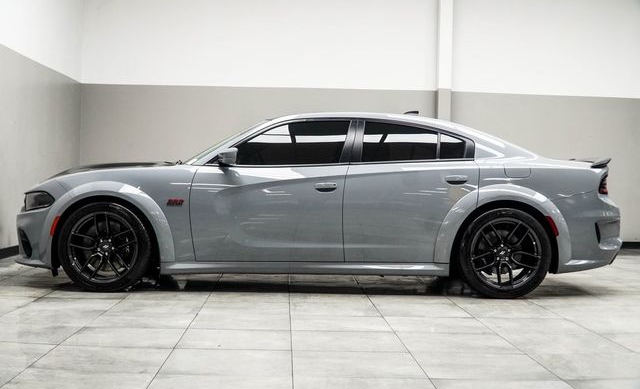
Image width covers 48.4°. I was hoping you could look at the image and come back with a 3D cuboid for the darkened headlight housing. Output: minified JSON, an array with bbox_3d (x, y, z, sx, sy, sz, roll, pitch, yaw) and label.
[{"bbox_3d":[-2.248,0.053,5.709,0.367,0.157,0.410,1,1,-1],"label":"darkened headlight housing"}]

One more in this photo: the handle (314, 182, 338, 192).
[{"bbox_3d":[0.050,-0.062,5.497,0.185,0.077,0.060,1,1,-1],"label":"handle"}]

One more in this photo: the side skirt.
[{"bbox_3d":[-0.115,0.570,5.505,2.214,0.108,0.130,1,1,-1],"label":"side skirt"}]

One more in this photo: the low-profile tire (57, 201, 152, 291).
[{"bbox_3d":[-1.642,0.400,5.564,0.706,0.698,0.300,1,1,-1],"label":"low-profile tire"}]

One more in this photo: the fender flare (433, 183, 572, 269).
[{"bbox_3d":[1.408,0.239,5.547,1.077,0.649,0.200,1,1,-1],"label":"fender flare"}]

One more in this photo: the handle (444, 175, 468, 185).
[{"bbox_3d":[1.057,-0.109,5.513,0.187,0.077,0.060,1,1,-1],"label":"handle"}]

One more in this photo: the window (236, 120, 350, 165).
[{"bbox_3d":[-0.210,-0.417,5.655,0.905,0.377,0.180,1,1,-1],"label":"window"}]

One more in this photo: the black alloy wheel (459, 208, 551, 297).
[{"bbox_3d":[1.414,0.449,5.631,0.706,0.698,0.300,1,1,-1],"label":"black alloy wheel"}]

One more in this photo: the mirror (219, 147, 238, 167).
[{"bbox_3d":[-0.702,-0.284,5.462,0.153,0.153,0.220,1,1,-1],"label":"mirror"}]

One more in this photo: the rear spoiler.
[{"bbox_3d":[2.221,-0.271,6.456,0.361,0.111,1.440,1,1,-1],"label":"rear spoiler"}]

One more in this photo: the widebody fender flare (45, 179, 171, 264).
[{"bbox_3d":[-1.636,0.220,5.491,1.047,0.641,0.220,1,1,-1],"label":"widebody fender flare"}]

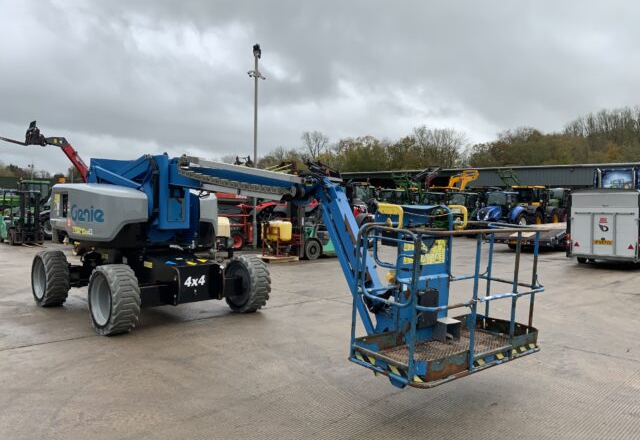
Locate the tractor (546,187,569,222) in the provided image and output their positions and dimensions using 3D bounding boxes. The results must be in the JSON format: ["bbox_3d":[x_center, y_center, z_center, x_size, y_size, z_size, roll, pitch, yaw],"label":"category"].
[{"bbox_3d":[16.820,-0.699,37.500,2.350,2.850,4.500,2,2,45],"label":"tractor"}]

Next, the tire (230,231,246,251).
[{"bbox_3d":[-2.979,0.749,19.600,0.730,0.730,0.250,0,2,-18],"label":"tire"}]

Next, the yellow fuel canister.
[{"bbox_3d":[-1.238,0.334,16.000,0.860,0.620,0.680,1,1,6],"label":"yellow fuel canister"}]

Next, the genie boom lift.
[{"bbox_3d":[-1.250,0.230,7.150,7.500,2.450,2.620,2,2,45],"label":"genie boom lift"}]

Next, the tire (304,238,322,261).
[{"bbox_3d":[-0.198,0.909,16.300,0.610,0.610,0.200,0,2,-30],"label":"tire"}]

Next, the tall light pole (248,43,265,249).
[{"bbox_3d":[-2.340,-2.688,19.901,0.600,7.580,0.500,1,1,6],"label":"tall light pole"}]

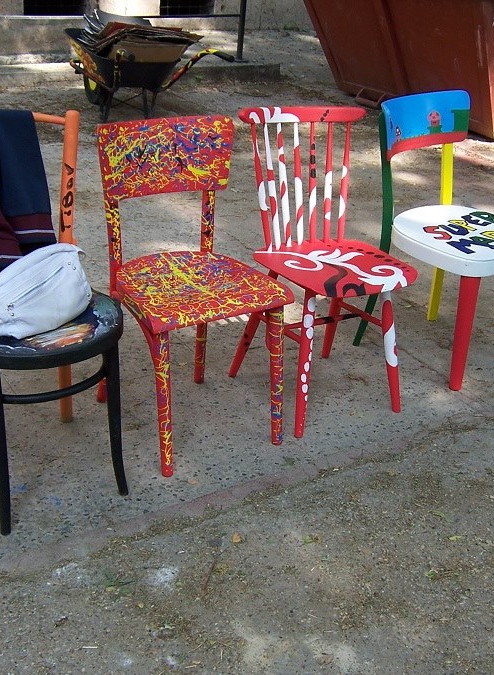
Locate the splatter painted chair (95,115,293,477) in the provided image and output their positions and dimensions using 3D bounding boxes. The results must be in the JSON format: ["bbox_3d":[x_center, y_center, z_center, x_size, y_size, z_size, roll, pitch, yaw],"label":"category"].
[{"bbox_3d":[-0.154,-0.137,2.384,0.450,0.860,0.450,-13,31,-31],"label":"splatter painted chair"}]

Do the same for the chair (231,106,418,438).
[{"bbox_3d":[0.248,-0.209,2.596,0.460,0.860,0.450,-10,29,-28],"label":"chair"}]

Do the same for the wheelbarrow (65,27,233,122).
[{"bbox_3d":[-0.828,-1.820,6.028,0.680,0.600,1.530,-12,30,-30],"label":"wheelbarrow"}]

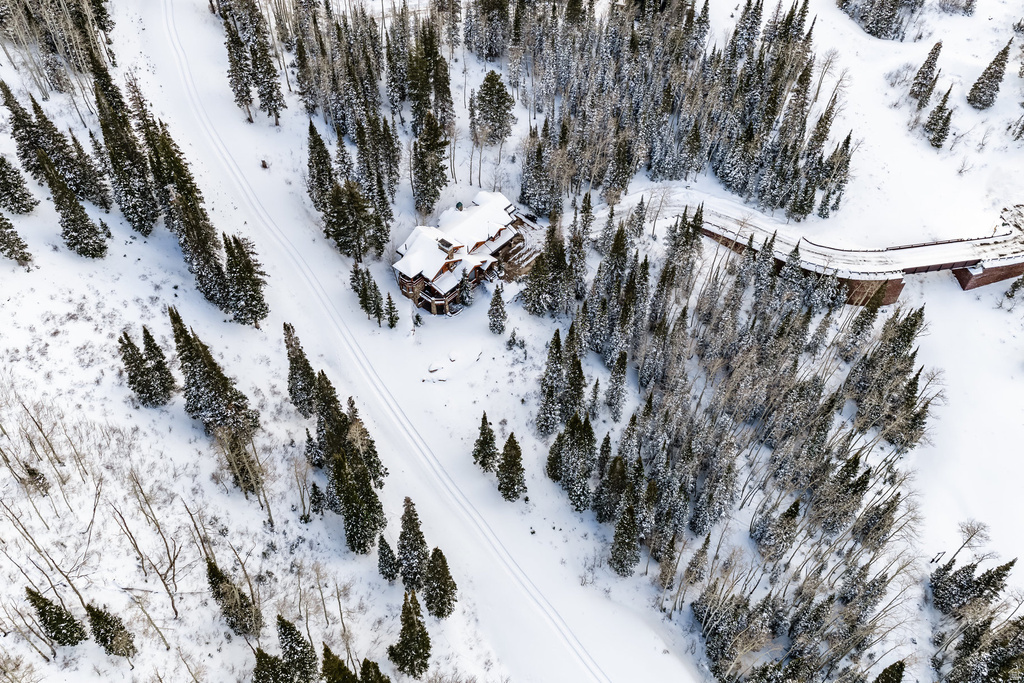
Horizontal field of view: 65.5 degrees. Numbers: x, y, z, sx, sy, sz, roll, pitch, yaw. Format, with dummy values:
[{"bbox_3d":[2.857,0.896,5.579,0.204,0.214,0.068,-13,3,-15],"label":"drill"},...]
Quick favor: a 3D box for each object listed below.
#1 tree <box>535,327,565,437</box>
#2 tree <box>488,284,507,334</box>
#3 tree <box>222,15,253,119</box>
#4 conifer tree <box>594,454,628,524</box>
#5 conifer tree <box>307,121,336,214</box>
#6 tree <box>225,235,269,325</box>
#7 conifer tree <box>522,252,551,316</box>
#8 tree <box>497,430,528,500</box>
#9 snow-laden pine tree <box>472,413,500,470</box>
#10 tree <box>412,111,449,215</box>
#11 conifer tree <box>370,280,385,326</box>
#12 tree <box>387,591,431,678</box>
[{"bbox_3d":[5.950,6.150,118.370,5.000,22.200,5.000,1,44,0],"label":"tree"},{"bbox_3d":[-2.310,-5.360,128.720,2.980,10.160,2.980,2,45,0],"label":"tree"},{"bbox_3d":[-58.350,-57.120,168.180,5.000,22.980,5.000,1,44,0],"label":"tree"},{"bbox_3d":[18.510,26.380,145.110,5.500,17.460,5.500,1,44,0],"label":"conifer tree"},{"bbox_3d":[-37.000,-32.590,150.460,5.400,20.120,5.400,1,44,0],"label":"conifer tree"},{"bbox_3d":[-51.080,-11.230,150.080,7.400,22.810,7.400,1,44,0],"label":"tree"},{"bbox_3d":[5.170,-12.110,162.970,6.200,15.270,6.200,1,44,0],"label":"conifer tree"},{"bbox_3d":[0.050,16.620,108.940,4.260,13.330,4.260,2,45,0],"label":"tree"},{"bbox_3d":[-3.750,13.530,112.110,3.780,11.810,3.780,2,45,0],"label":"snow-laden pine tree"},{"bbox_3d":[-15.070,-32.030,142.710,6.300,20.530,6.300,2,45,0],"label":"tree"},{"bbox_3d":[-23.320,-6.480,135.860,3.000,10.200,3.000,1,44,0],"label":"conifer tree"},{"bbox_3d":[-12.500,32.950,92.070,5.350,17.140,5.350,2,45,0],"label":"tree"}]

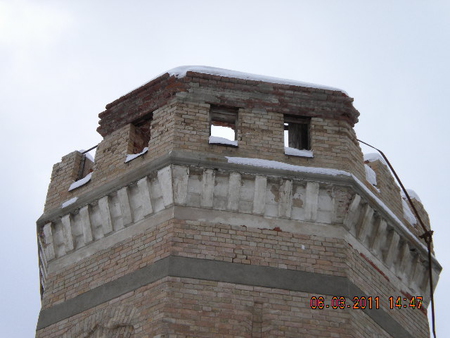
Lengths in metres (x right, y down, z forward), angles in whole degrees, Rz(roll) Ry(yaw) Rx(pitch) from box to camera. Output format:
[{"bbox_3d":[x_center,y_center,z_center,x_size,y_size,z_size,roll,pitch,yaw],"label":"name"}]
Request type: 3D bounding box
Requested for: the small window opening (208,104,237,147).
[{"bbox_3d":[-0.030,-0.651,15.128,0.495,0.875,0.320,7,-41,-5],"label":"small window opening"}]

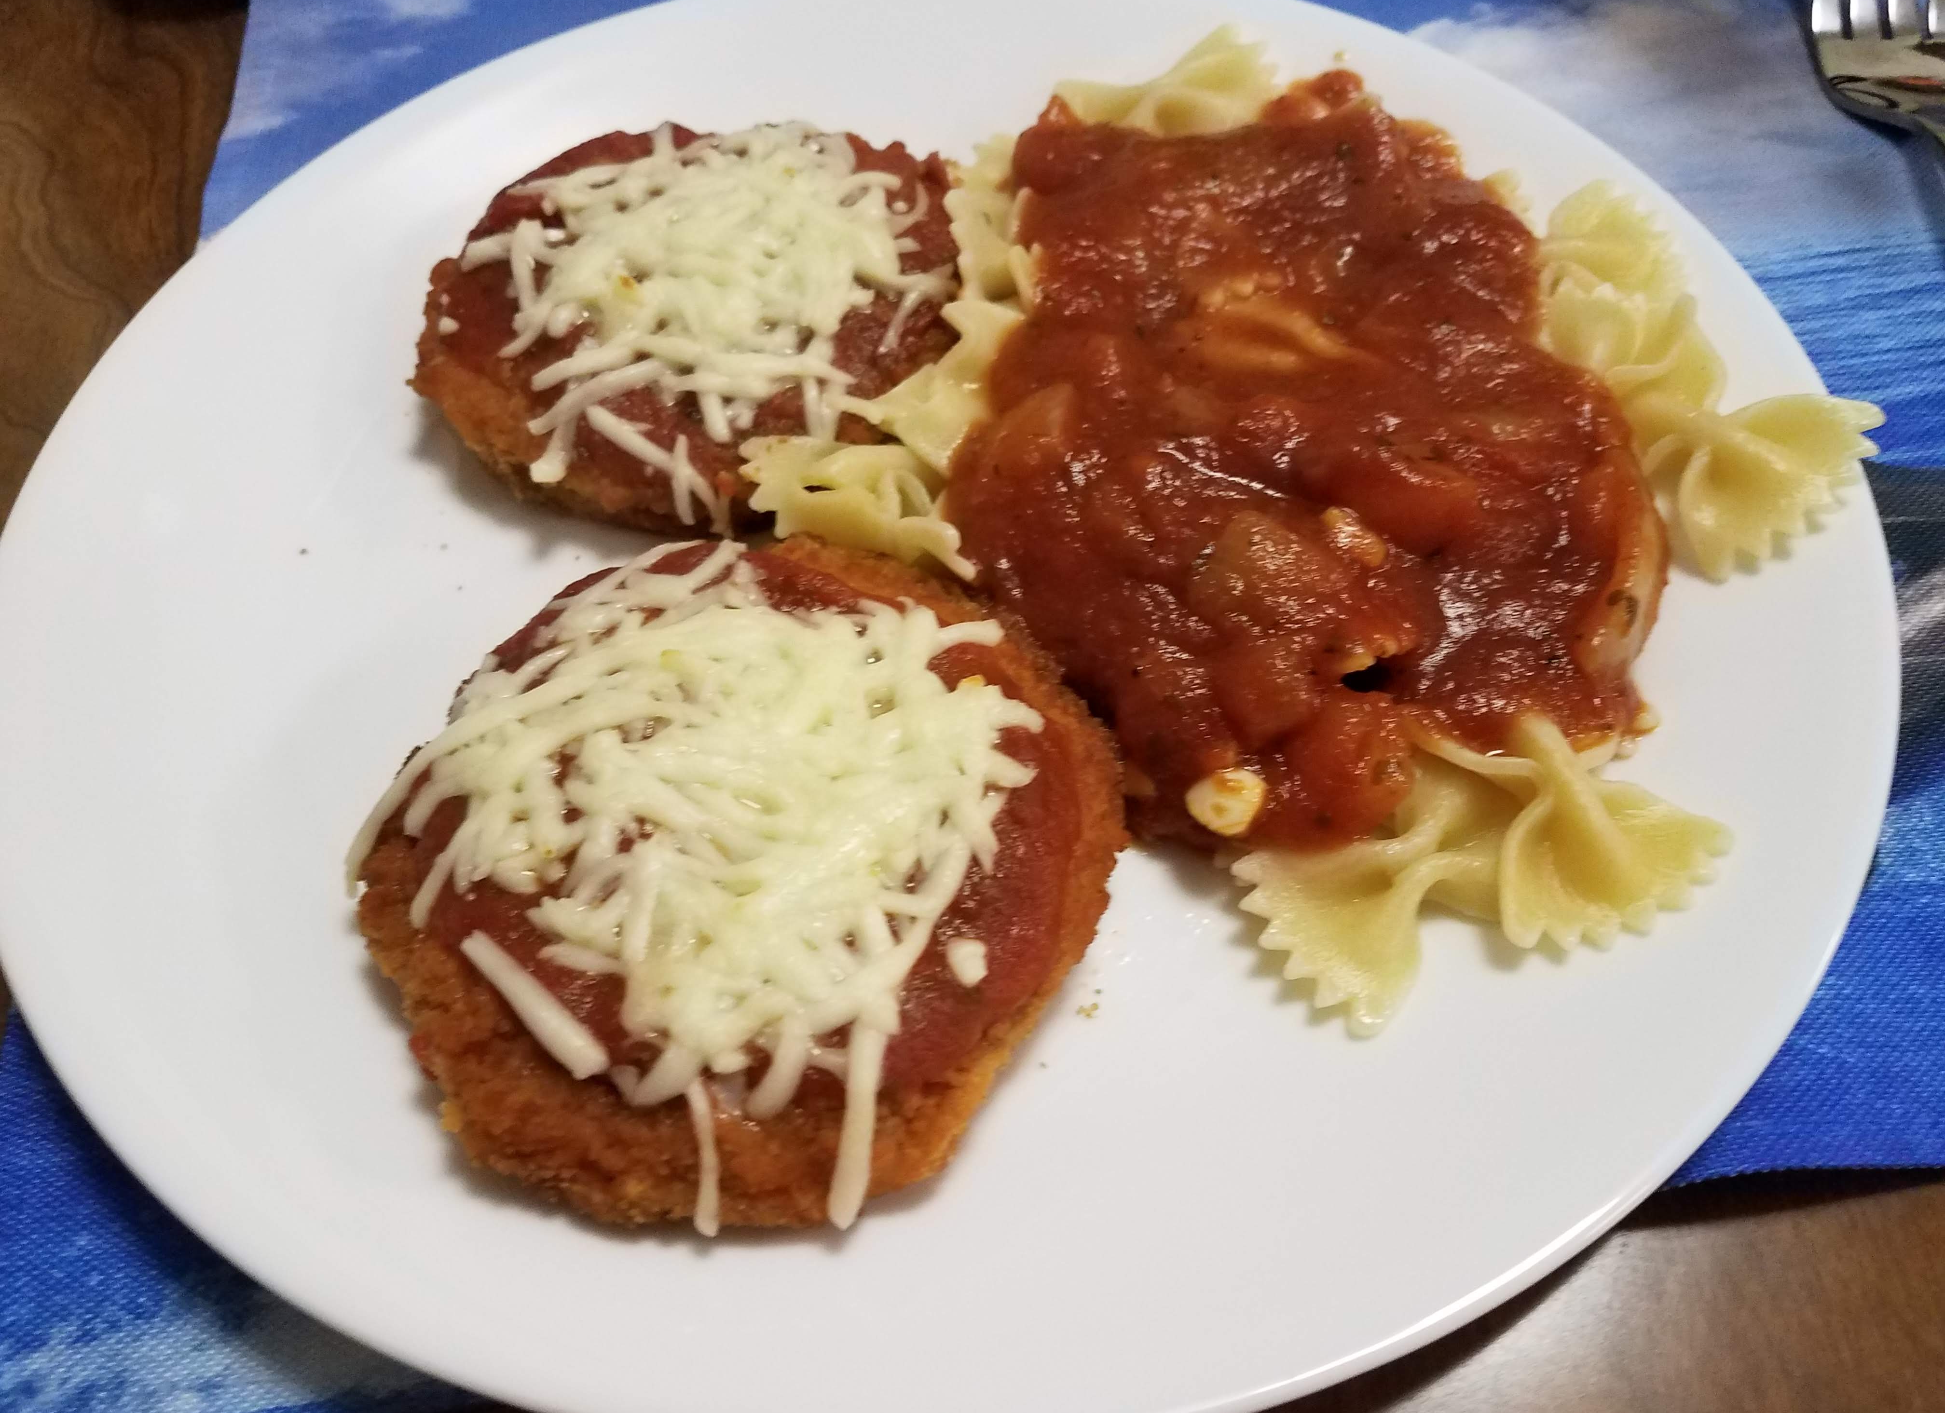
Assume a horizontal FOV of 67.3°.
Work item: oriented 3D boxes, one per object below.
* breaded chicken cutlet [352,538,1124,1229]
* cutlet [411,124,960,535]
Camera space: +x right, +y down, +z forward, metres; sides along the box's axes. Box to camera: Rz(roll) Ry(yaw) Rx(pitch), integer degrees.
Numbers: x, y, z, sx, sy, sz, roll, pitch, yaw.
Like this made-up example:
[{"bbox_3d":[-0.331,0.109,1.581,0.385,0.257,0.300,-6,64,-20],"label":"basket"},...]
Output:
[{"bbox_3d":[-0.029,0.015,0.184,0.097,0.019,0.097,-5,56,0],"label":"breaded chicken cutlet"},{"bbox_3d":[-0.045,-0.068,0.240,0.095,0.019,0.095,-5,56,0],"label":"cutlet"}]

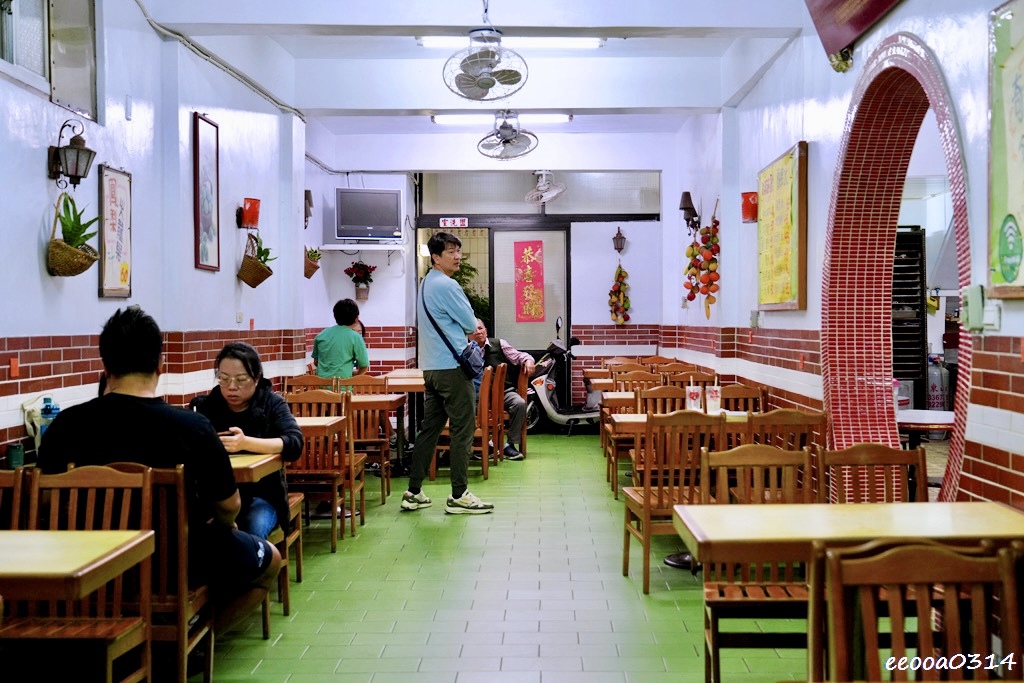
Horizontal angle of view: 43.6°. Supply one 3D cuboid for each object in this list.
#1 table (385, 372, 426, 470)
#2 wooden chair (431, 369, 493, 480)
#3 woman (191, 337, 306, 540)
[{"bbox_3d":[-0.883,0.694,10.578,0.650,0.750,1.200,0,1,1],"label":"table"},{"bbox_3d":[-0.390,0.645,10.120,0.480,0.860,0.400,0,1,1],"label":"wooden chair"},{"bbox_3d":[-1.081,0.581,5.009,0.480,1.160,0.720,0,1,1],"label":"woman"}]

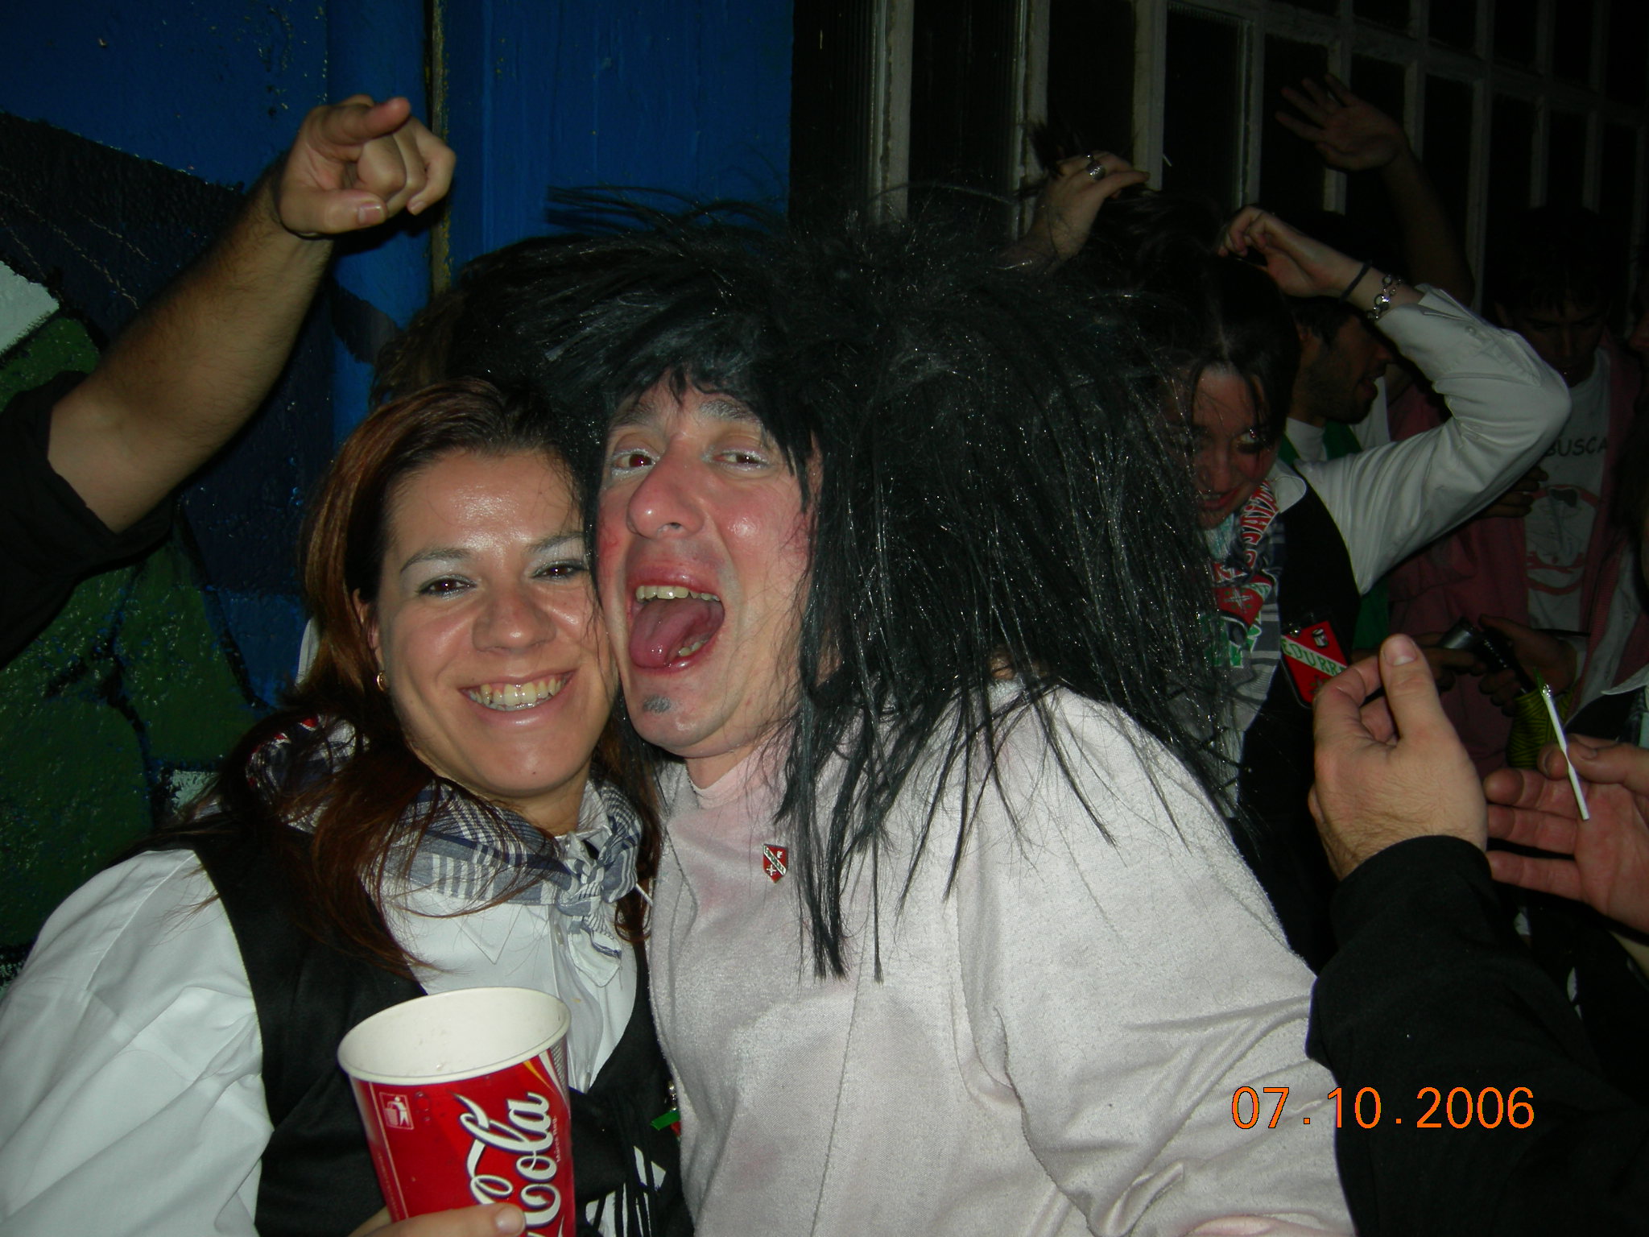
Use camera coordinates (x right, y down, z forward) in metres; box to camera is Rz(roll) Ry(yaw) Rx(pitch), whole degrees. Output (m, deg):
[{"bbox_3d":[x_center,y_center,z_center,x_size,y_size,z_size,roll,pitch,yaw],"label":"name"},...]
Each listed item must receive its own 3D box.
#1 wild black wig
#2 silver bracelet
[{"bbox_3d":[0.018,-0.032,0.980,0.430,0.420,0.320,3,7,21],"label":"wild black wig"},{"bbox_3d":[0.550,-0.314,1.680,0.021,0.052,0.050,28,3,7],"label":"silver bracelet"}]

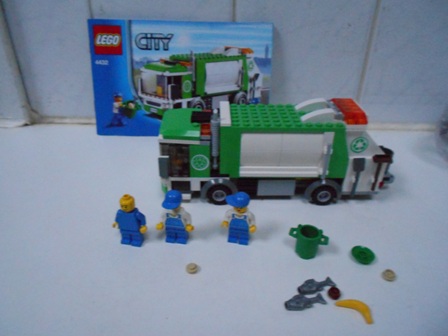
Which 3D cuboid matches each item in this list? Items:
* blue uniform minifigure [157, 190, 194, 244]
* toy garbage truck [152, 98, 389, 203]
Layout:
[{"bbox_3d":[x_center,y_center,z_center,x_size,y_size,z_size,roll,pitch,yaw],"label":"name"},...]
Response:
[{"bbox_3d":[-0.035,0.036,0.244,0.025,0.042,0.018,4,31,6],"label":"blue uniform minifigure"},{"bbox_3d":[0.045,-0.016,0.291,0.203,0.086,0.054,0,31,-1],"label":"toy garbage truck"}]

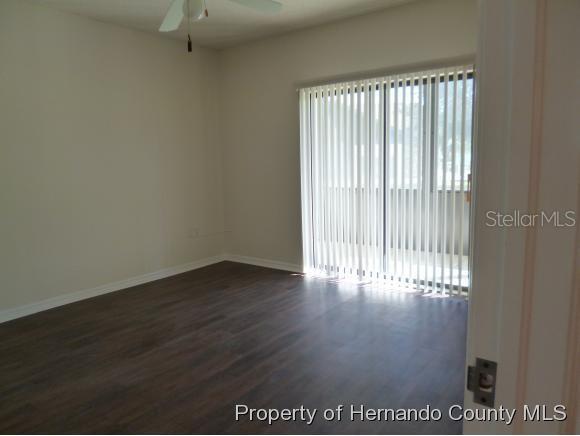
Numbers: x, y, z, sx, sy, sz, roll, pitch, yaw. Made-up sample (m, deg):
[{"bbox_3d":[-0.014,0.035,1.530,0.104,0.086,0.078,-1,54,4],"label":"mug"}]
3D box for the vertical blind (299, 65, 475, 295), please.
[{"bbox_3d":[0.824,-0.343,3.864,1.756,1.975,0.130,4,9,35],"label":"vertical blind"}]

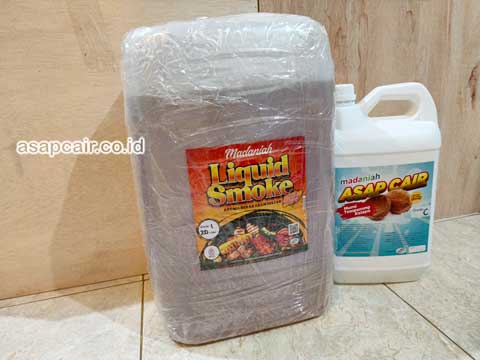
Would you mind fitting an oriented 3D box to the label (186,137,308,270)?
[{"bbox_3d":[0.015,0.031,0.388,0.142,0.153,0.010,-8,18,-12],"label":"label"}]

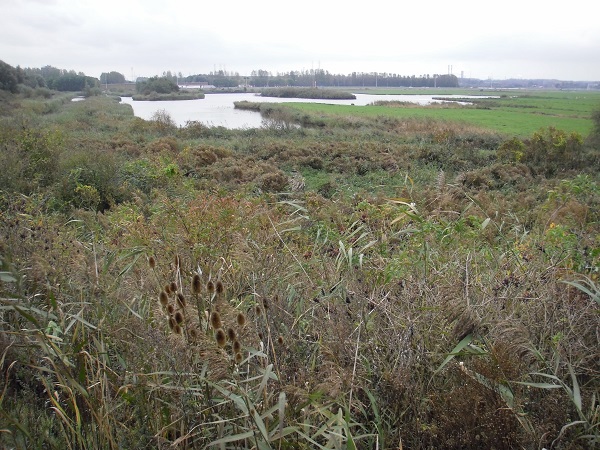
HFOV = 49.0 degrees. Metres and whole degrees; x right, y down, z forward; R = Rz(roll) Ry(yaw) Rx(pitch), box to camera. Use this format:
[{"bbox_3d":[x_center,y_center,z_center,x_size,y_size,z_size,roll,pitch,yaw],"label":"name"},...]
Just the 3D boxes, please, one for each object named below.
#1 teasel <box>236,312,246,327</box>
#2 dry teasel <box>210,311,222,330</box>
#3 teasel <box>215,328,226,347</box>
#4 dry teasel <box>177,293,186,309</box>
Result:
[{"bbox_3d":[-0.233,0.376,2.620,0.032,0.053,0.032,-2,12,-5],"label":"teasel"},{"bbox_3d":[-0.329,0.377,2.600,0.037,0.073,0.037,-11,12,-9],"label":"dry teasel"},{"bbox_3d":[-0.310,0.446,2.600,0.038,0.074,0.038,-9,12,-8],"label":"teasel"},{"bbox_3d":[-0.471,0.301,2.620,0.030,0.067,0.030,-22,12,-12],"label":"dry teasel"}]

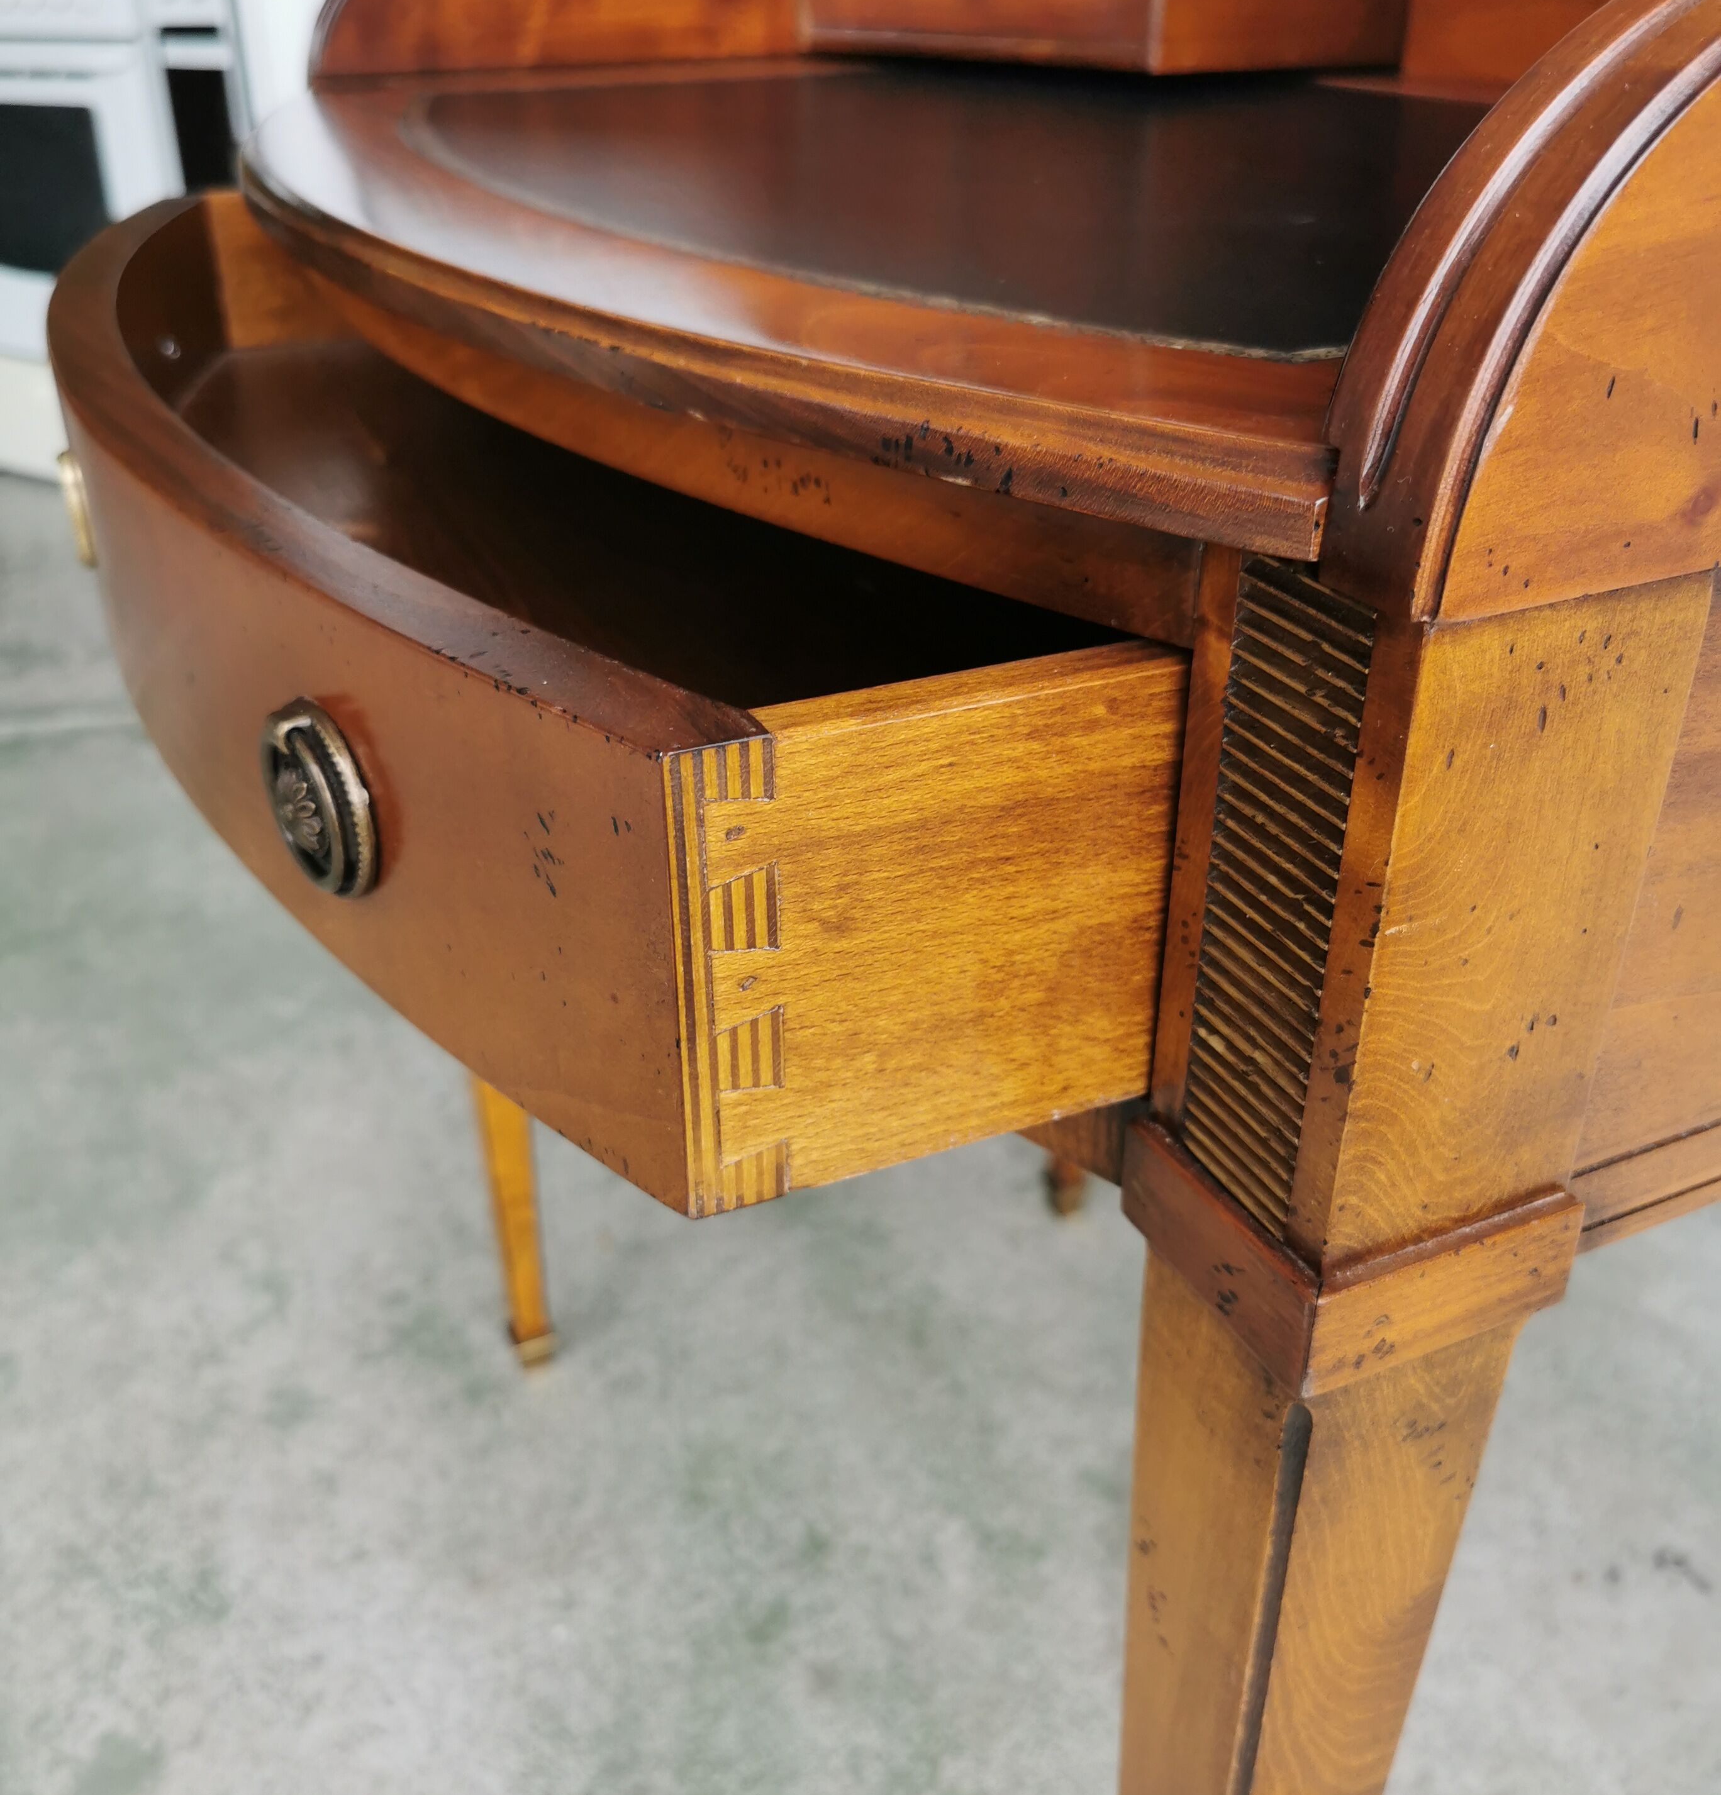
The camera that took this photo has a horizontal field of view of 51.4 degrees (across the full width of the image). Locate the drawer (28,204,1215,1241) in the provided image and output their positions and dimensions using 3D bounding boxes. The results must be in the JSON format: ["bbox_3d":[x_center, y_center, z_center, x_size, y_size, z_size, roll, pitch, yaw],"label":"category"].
[{"bbox_3d":[-0.044,-0.149,0.565,0.372,0.080,0.637,-13,31,-22],"label":"drawer"}]

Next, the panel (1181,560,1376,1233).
[{"bbox_3d":[0.063,0.001,0.272,0.010,0.104,0.030,-13,31,-22],"label":"panel"}]

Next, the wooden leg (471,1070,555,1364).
[{"bbox_3d":[-0.211,0.035,1.012,0.048,0.620,0.048,-13,31,-22],"label":"wooden leg"}]

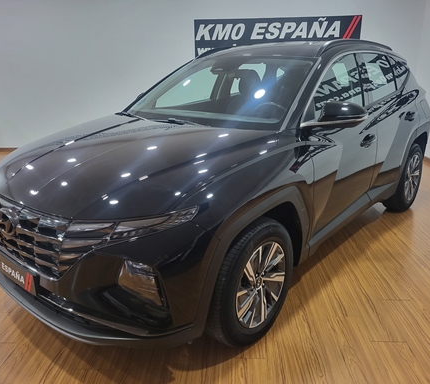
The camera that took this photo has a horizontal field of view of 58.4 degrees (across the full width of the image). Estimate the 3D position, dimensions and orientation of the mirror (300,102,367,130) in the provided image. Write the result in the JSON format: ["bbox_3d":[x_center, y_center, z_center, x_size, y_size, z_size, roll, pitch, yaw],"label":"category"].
[{"bbox_3d":[0.686,-0.428,2.167,0.250,0.180,0.270,14,23,39],"label":"mirror"}]

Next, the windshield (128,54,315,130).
[{"bbox_3d":[-0.014,-0.743,2.768,1.440,0.140,0.910,14,54,39],"label":"windshield"}]

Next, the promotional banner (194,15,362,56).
[{"bbox_3d":[1.022,-2.560,6.398,2.720,0.620,0.030,1,18,5],"label":"promotional banner"}]

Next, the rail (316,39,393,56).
[{"bbox_3d":[1.176,-1.165,3.126,0.070,0.130,1.530,14,23,39],"label":"rail"}]

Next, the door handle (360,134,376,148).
[{"bbox_3d":[1.105,-0.367,2.782,0.060,0.060,0.240,14,23,39],"label":"door handle"}]

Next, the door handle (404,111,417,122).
[{"bbox_3d":[1.789,-0.685,3.511,0.060,0.060,0.240,14,23,39],"label":"door handle"}]

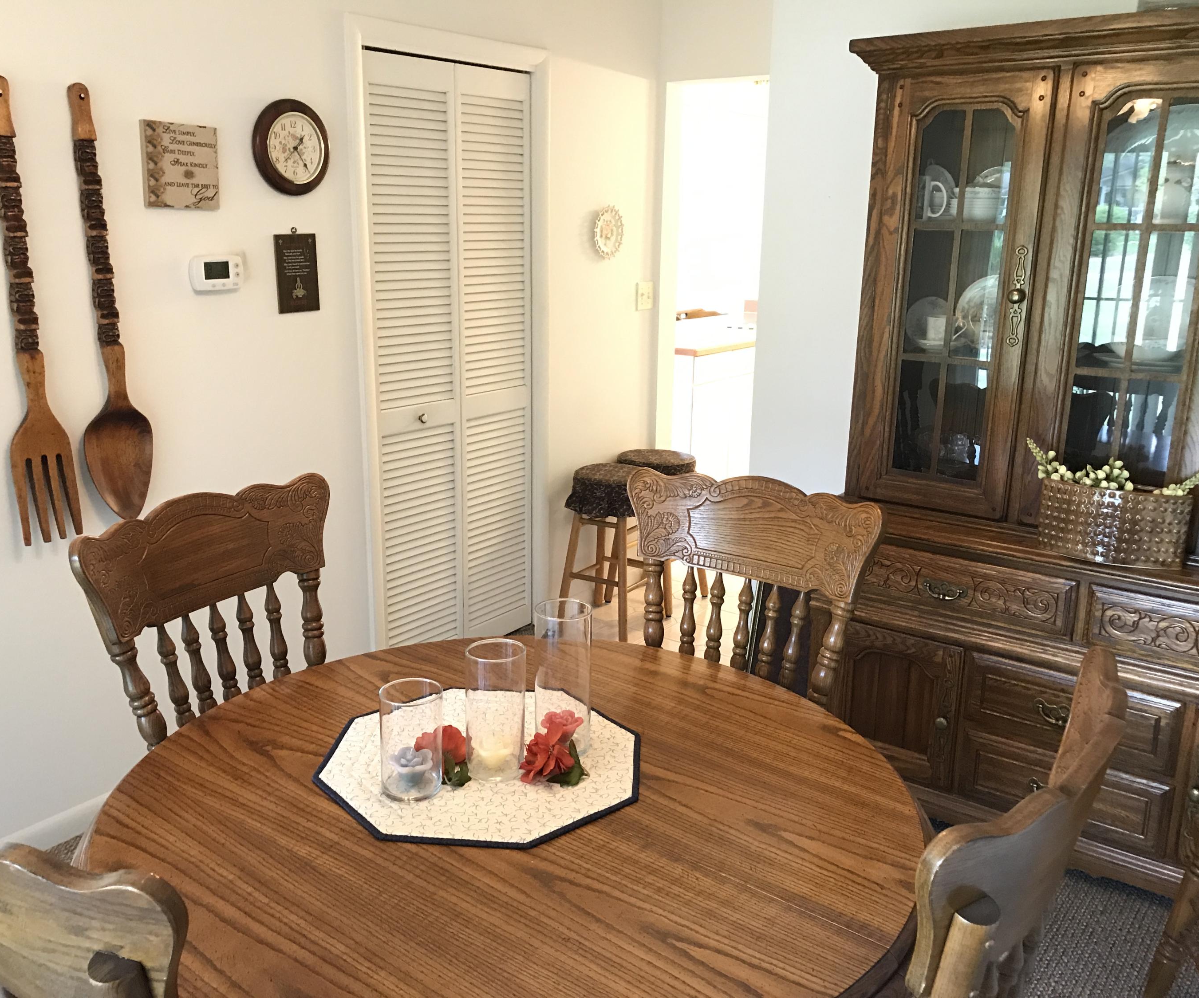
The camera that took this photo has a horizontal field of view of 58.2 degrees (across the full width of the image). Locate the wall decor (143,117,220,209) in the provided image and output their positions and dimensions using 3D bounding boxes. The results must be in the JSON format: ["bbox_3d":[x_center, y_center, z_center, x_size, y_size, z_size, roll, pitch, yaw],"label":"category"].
[{"bbox_3d":[-1.066,-0.847,2.747,0.025,0.206,0.196,12,19,38],"label":"wall decor"}]

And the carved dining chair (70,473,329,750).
[{"bbox_3d":[-0.459,0.549,1.917,0.550,1.080,0.520,9,17,27],"label":"carved dining chair"}]

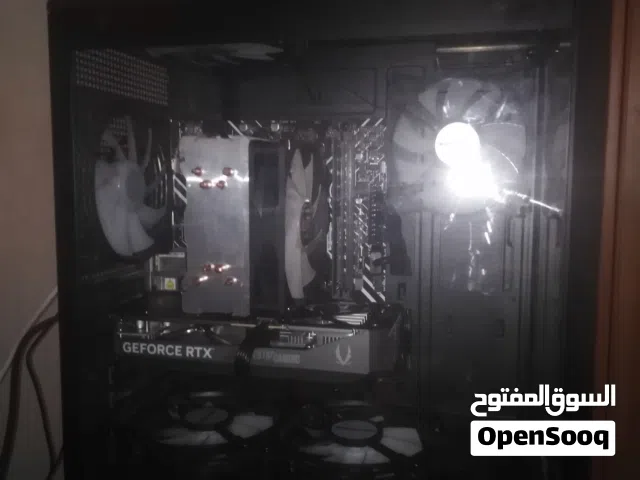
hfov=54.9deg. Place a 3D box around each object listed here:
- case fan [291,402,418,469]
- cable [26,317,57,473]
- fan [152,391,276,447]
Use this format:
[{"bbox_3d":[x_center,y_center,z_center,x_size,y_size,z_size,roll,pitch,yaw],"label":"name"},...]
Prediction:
[{"bbox_3d":[0.028,0.164,0.499,0.120,0.025,0.120,1,6,12],"label":"case fan"},{"bbox_3d":[-0.248,0.141,0.550,0.030,0.140,0.030,1,6,12],"label":"cable"},{"bbox_3d":[-0.096,0.160,0.527,0.120,0.025,0.120,1,6,12],"label":"fan"}]

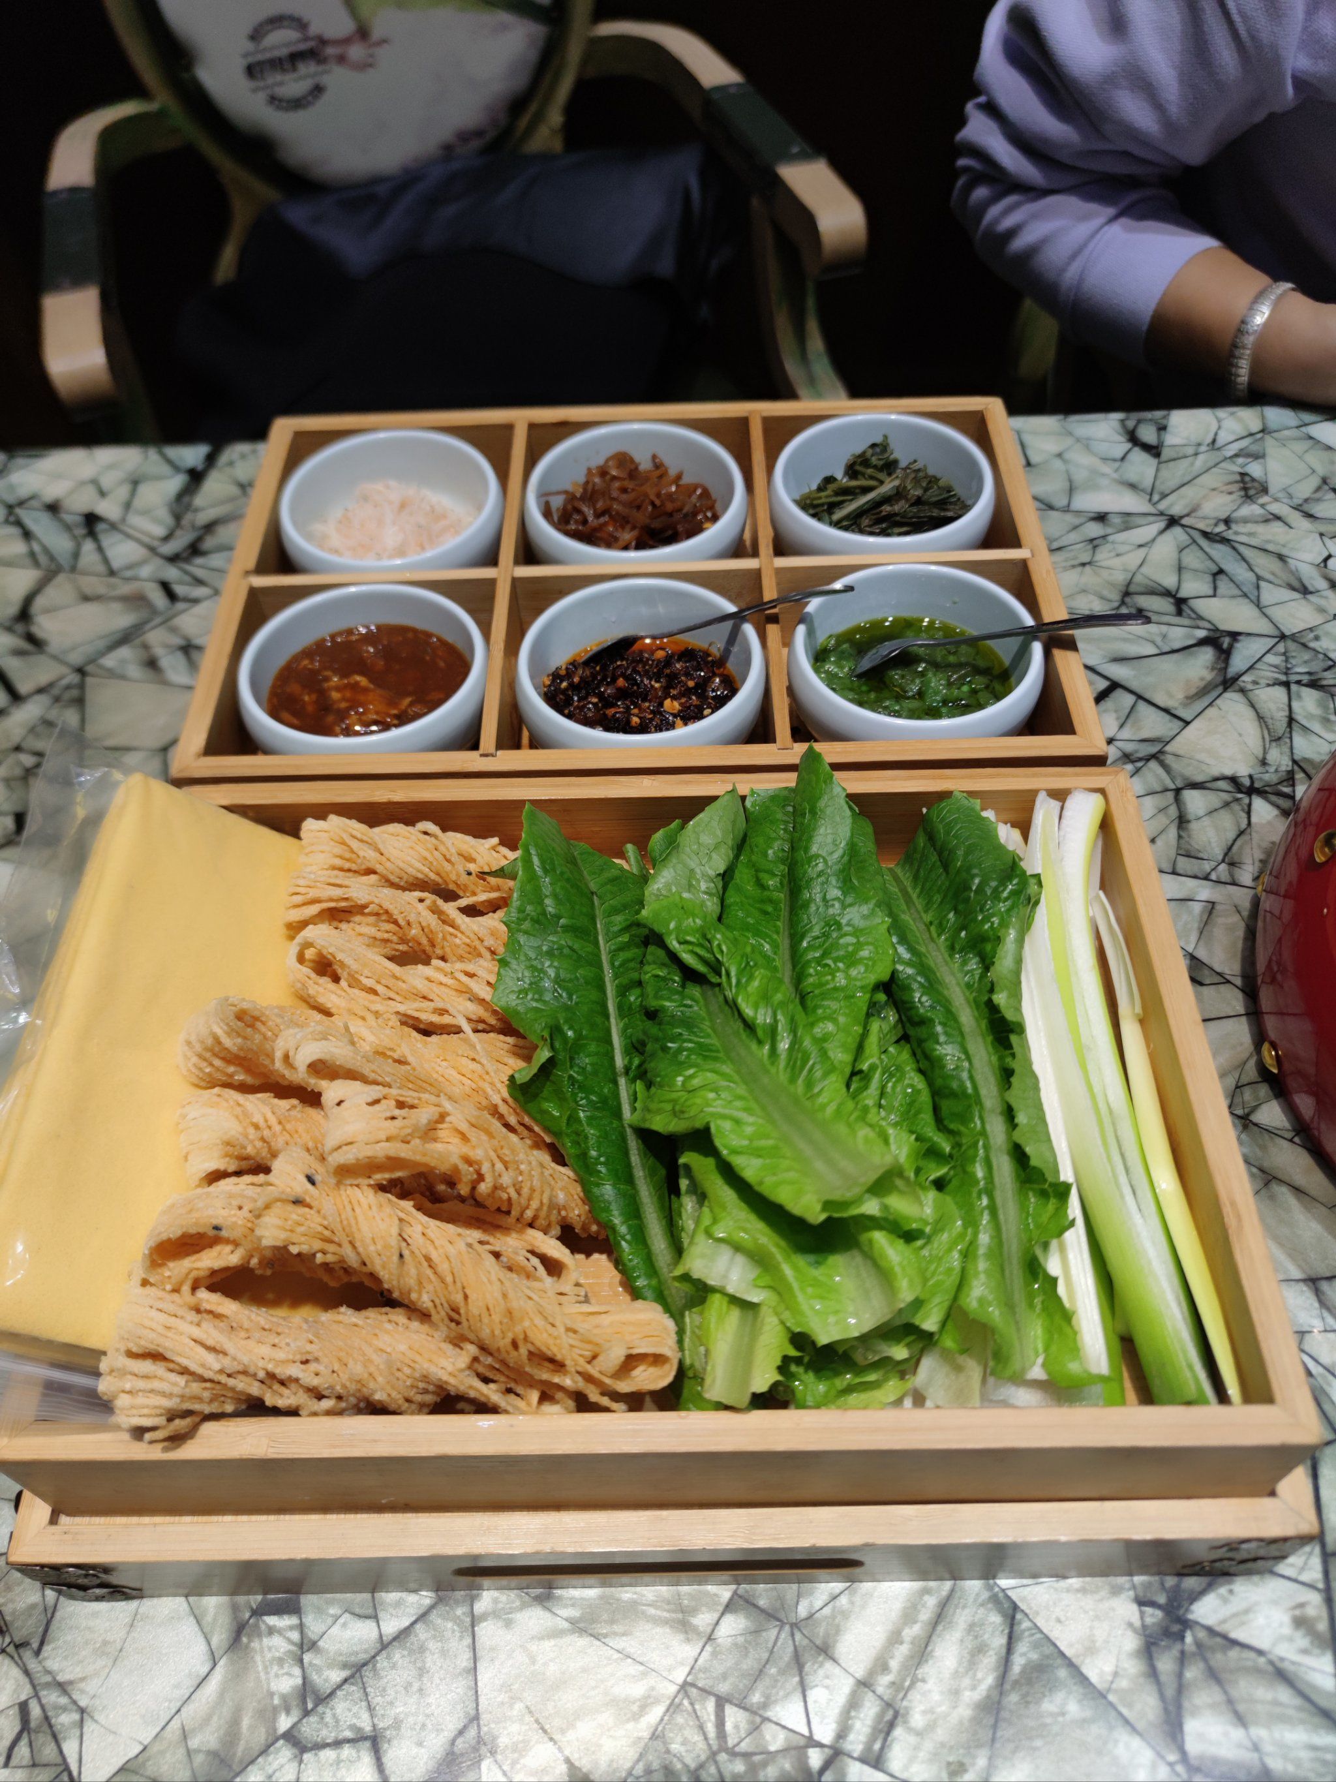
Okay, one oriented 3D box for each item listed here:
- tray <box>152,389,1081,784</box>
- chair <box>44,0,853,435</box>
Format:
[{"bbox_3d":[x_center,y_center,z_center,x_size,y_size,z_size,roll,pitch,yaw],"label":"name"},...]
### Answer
[{"bbox_3d":[-0.011,-0.114,0.493,0.315,0.043,0.206,-1,55,1],"label":"tray"},{"bbox_3d":[-0.207,-0.503,1.168,0.600,0.970,0.580,-15,56,-9],"label":"chair"}]

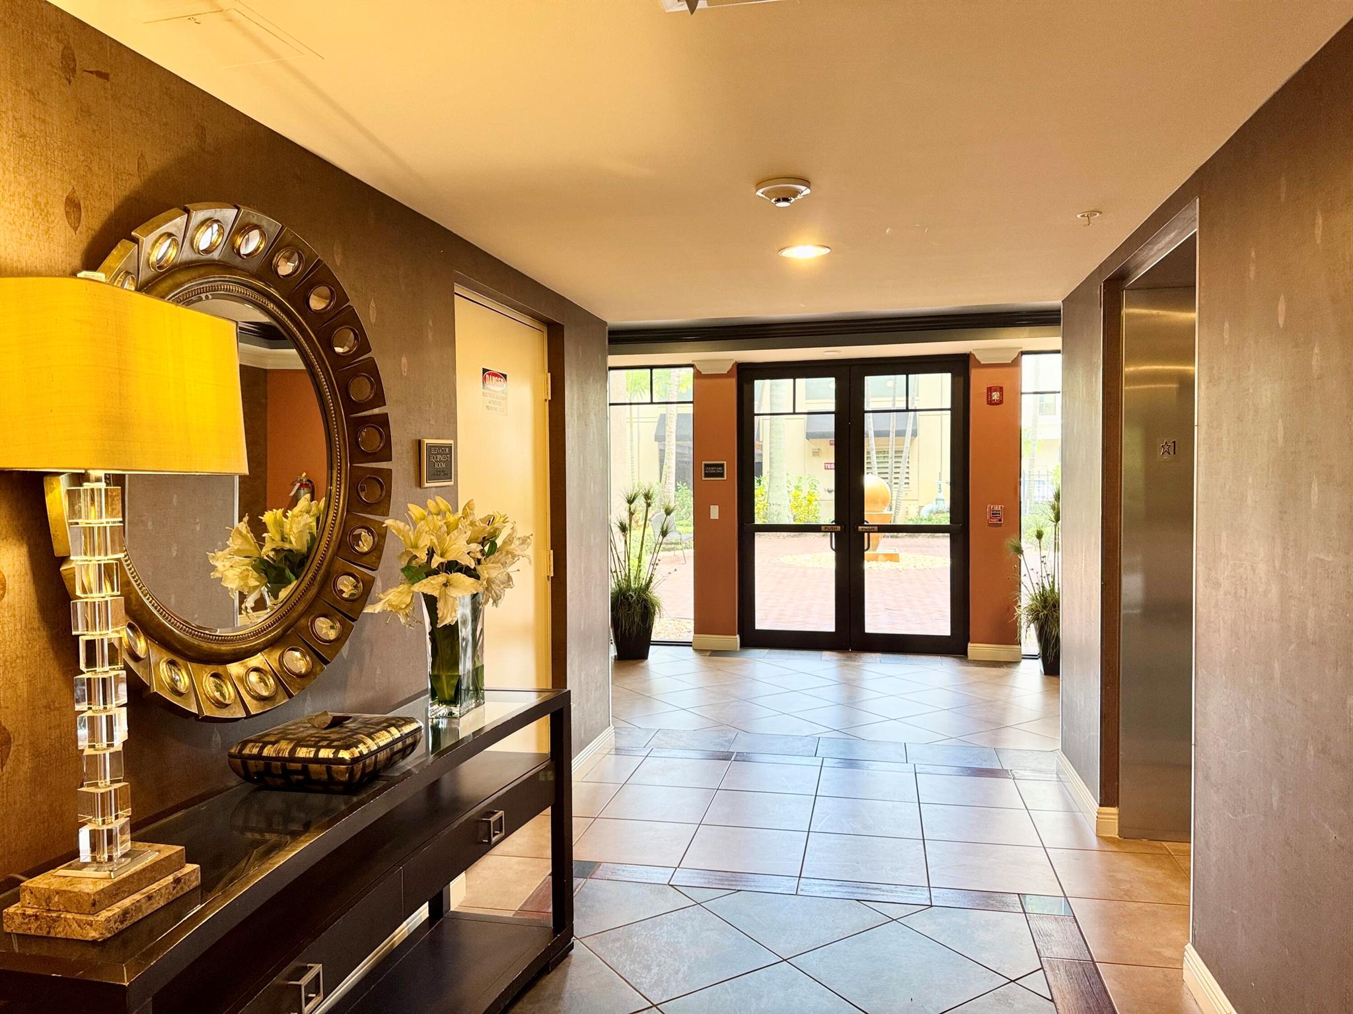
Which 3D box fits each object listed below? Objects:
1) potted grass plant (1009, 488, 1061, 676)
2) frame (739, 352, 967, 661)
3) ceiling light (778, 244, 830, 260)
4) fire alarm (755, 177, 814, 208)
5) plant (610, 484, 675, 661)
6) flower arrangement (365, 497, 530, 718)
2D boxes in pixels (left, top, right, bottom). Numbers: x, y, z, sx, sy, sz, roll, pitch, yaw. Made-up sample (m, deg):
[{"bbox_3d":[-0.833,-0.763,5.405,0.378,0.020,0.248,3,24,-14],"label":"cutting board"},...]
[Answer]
[{"bbox_3d":[2.851,0.530,6.965,0.660,1.400,0.620,0,2,12],"label":"potted grass plant"},{"bbox_3d":[1.467,-0.006,7.861,1.877,2.445,0.120,0,2,12],"label":"frame"},{"bbox_3d":[0.474,-0.941,3.462,0.192,0.030,0.192,0,2,12],"label":"ceiling light"},{"bbox_3d":[0.306,-0.891,2.687,0.156,0.053,0.156,0,2,12],"label":"fire alarm"},{"bbox_3d":[-0.343,0.532,7.714,0.660,1.410,0.620,0,2,0],"label":"plant"},{"bbox_3d":[-0.605,0.274,2.605,0.430,0.605,0.420,0,2,12],"label":"flower arrangement"}]

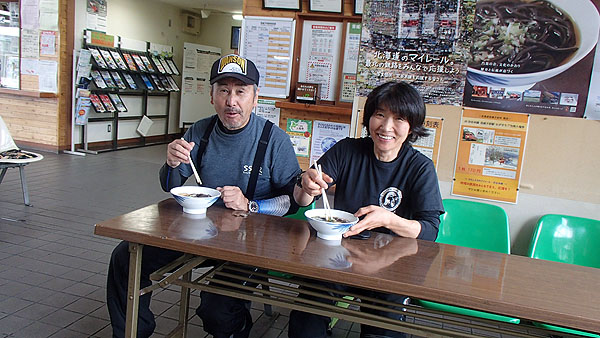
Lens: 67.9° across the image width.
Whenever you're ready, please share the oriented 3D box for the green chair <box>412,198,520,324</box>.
[{"bbox_3d":[0.694,0.550,1.899,0.400,0.770,0.490,8,9,14],"label":"green chair"}]

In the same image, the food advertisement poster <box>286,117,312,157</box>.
[{"bbox_3d":[-0.009,-0.181,2.616,0.148,0.210,0.010,8,9,14],"label":"food advertisement poster"}]

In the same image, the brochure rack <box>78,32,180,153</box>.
[{"bbox_3d":[-2.943,-1.320,7.948,0.440,1.840,2.420,7,9,10],"label":"brochure rack"}]

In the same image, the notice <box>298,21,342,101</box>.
[{"bbox_3d":[0.111,-0.613,2.542,0.221,0.435,0.012,8,9,14],"label":"notice"}]

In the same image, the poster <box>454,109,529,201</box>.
[{"bbox_3d":[0.898,-0.058,2.107,0.297,0.420,0.012,8,9,14],"label":"poster"}]

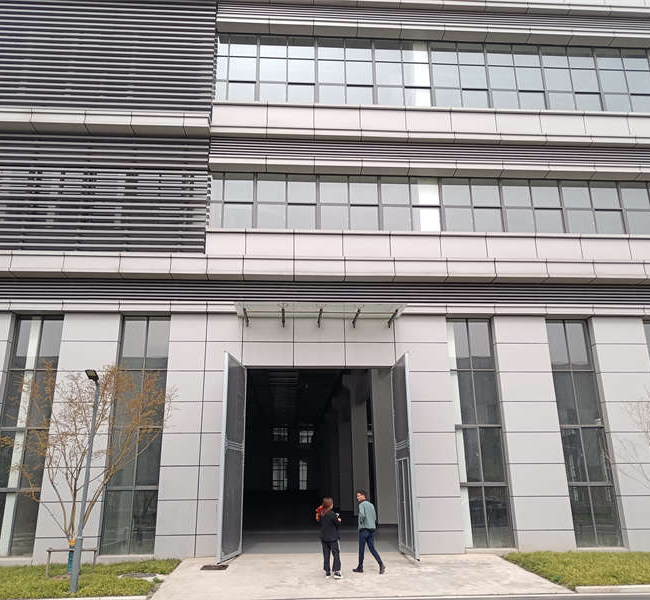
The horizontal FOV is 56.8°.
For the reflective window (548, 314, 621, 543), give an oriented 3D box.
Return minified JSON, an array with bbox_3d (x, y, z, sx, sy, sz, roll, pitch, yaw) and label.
[{"bbox_3d":[8.067,3.997,18.878,1.460,7.010,0.180,1,-18,-4],"label":"reflective window"}]

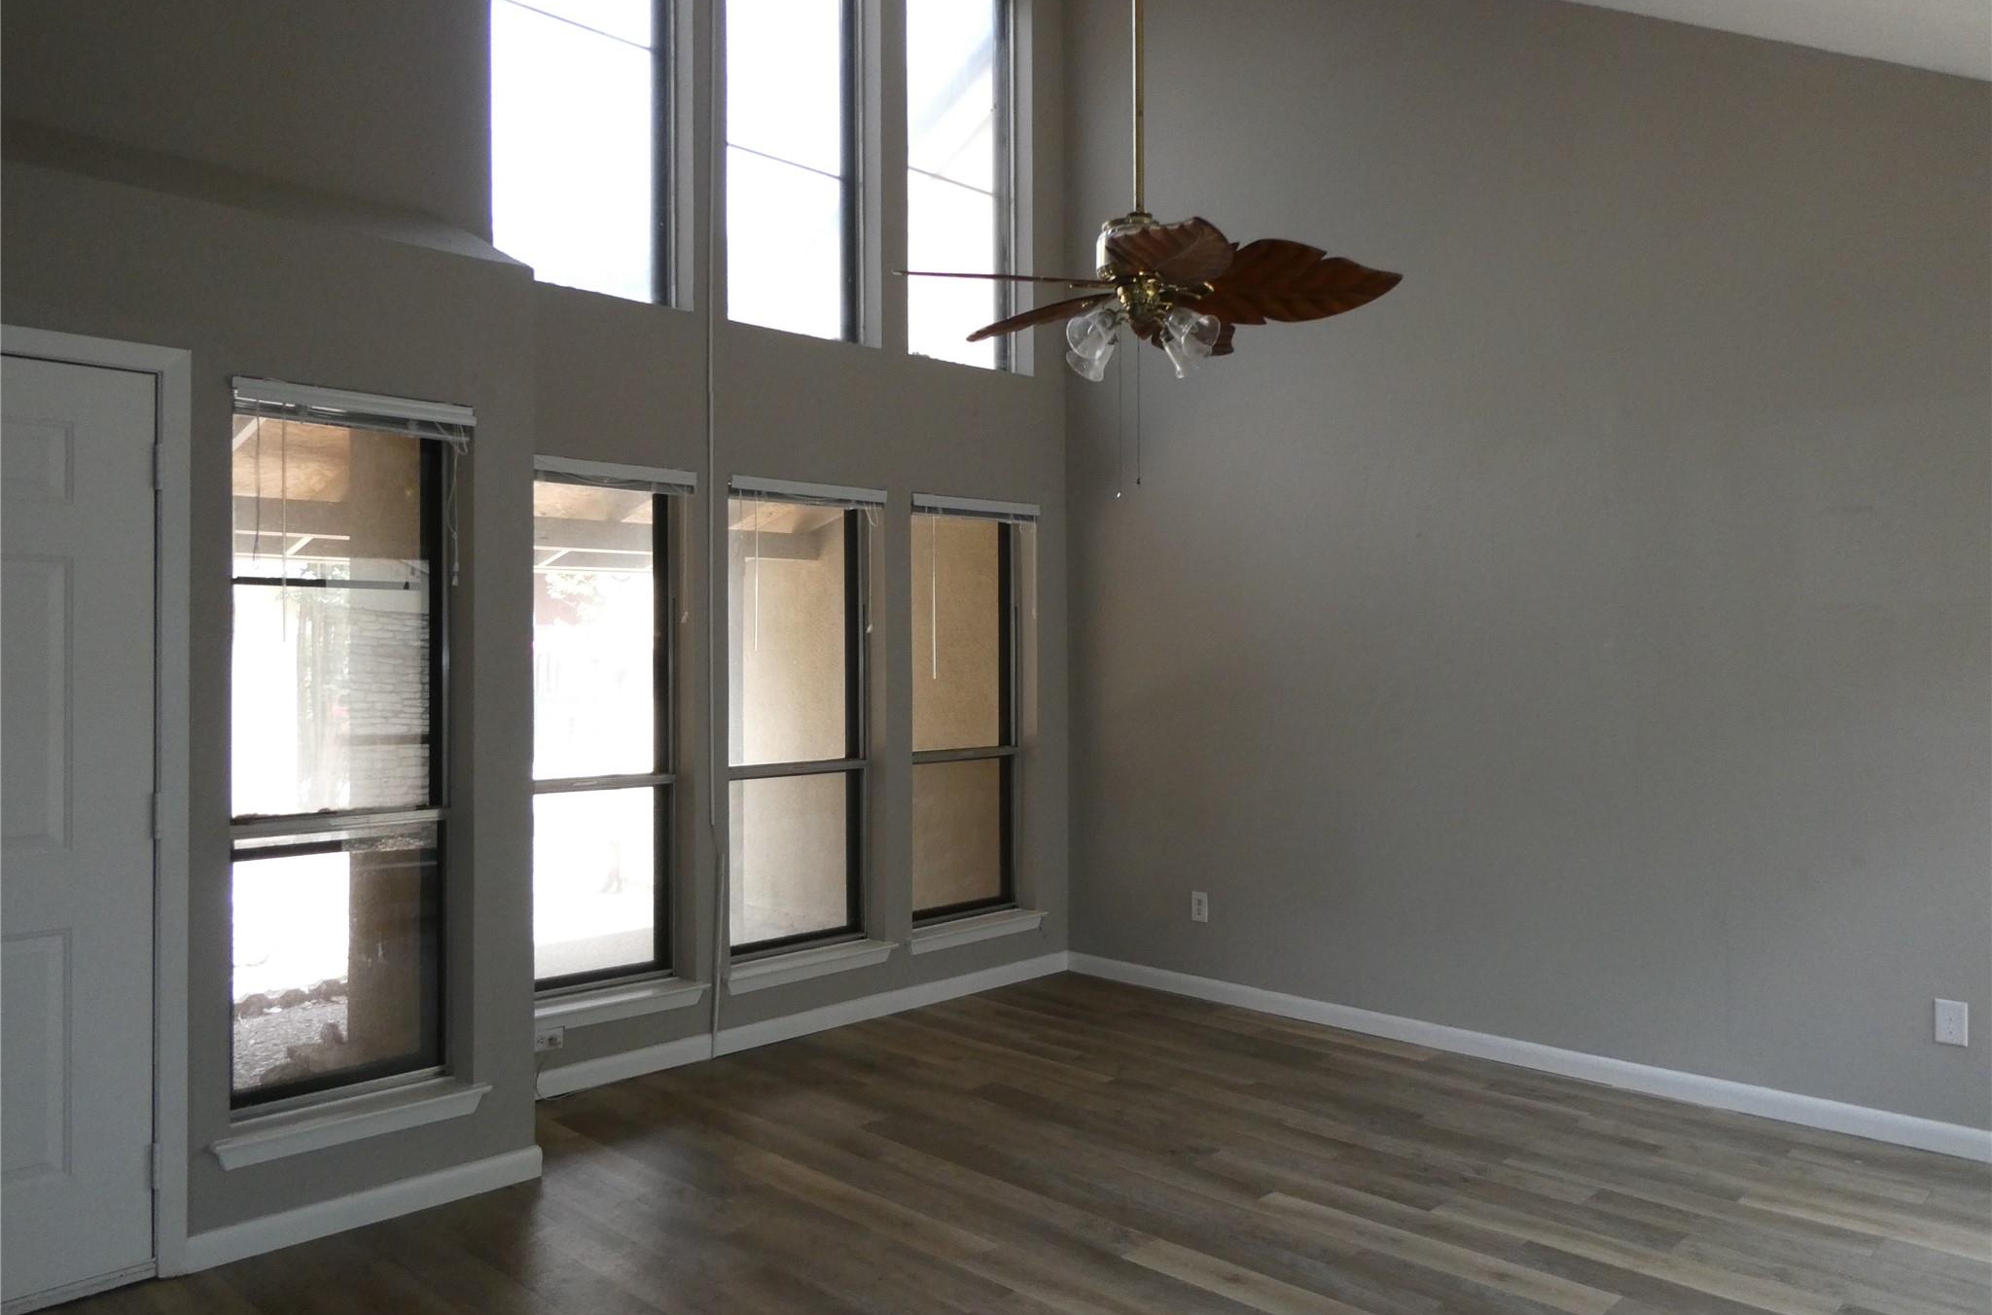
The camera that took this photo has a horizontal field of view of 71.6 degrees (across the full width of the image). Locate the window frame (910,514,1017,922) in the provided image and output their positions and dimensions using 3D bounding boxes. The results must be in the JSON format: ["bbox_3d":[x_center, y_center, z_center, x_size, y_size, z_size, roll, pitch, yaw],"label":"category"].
[{"bbox_3d":[-0.169,0.243,5.953,0.744,1.764,0.090,0,0,-45],"label":"window frame"}]

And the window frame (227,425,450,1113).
[{"bbox_3d":[-1.712,0.245,3.571,0.590,1.769,0.090,0,0,-45],"label":"window frame"}]

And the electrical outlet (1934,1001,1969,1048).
[{"bbox_3d":[2.693,1.031,3.893,0.008,0.118,0.074,0,0,-45],"label":"electrical outlet"}]

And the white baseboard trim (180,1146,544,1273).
[{"bbox_3d":[-1.557,1.372,3.464,0.872,0.084,0.016,0,0,-45],"label":"white baseboard trim"}]

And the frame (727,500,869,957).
[{"bbox_3d":[-0.793,0.246,5.335,0.748,1.771,0.090,0,0,-45],"label":"frame"}]

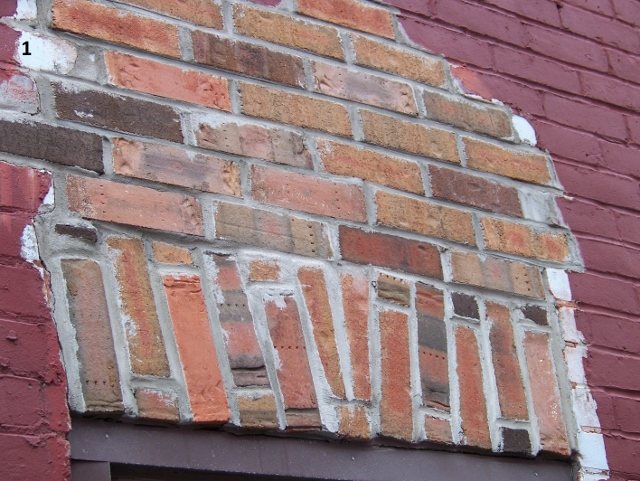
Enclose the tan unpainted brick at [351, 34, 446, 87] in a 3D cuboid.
[{"bbox_3d":[0.108,-0.279,2.720,0.199,0.056,0.092,10,-30,-35],"label":"tan unpainted brick"}]

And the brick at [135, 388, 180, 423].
[{"bbox_3d":[-0.234,0.231,2.099,0.062,0.041,0.094,10,-30,-34],"label":"brick"}]

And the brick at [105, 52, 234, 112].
[{"bbox_3d":[-0.239,-0.206,2.303,0.203,0.056,0.093,10,-28,-36],"label":"brick"}]

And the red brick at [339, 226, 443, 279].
[{"bbox_3d":[0.085,0.038,2.523,0.202,0.056,0.092,10,-30,-35],"label":"red brick"}]

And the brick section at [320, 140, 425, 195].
[{"bbox_3d":[0.055,-0.092,2.515,0.197,0.056,0.094,10,-30,-34],"label":"brick section"}]

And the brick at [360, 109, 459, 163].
[{"bbox_3d":[0.119,-0.146,2.598,0.198,0.056,0.094,10,-30,-34],"label":"brick"}]

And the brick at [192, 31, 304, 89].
[{"bbox_3d":[-0.132,-0.253,2.459,0.199,0.056,0.094,10,-30,-34],"label":"brick"}]

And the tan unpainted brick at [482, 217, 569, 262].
[{"bbox_3d":[0.308,0.019,2.645,0.195,0.055,0.093,10,-28,-36],"label":"tan unpainted brick"}]

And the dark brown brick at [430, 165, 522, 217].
[{"bbox_3d":[0.223,-0.061,2.615,0.196,0.056,0.093,10,-28,-36],"label":"dark brown brick"}]

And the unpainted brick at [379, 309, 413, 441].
[{"bbox_3d":[0.081,0.209,2.354,0.057,0.200,0.093,19,-33,-32],"label":"unpainted brick"}]

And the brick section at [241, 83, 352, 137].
[{"bbox_3d":[-0.061,-0.184,2.530,0.203,0.056,0.092,10,-30,-35],"label":"brick section"}]

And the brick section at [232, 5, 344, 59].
[{"bbox_3d":[-0.074,-0.314,2.592,0.204,0.056,0.092,10,-30,-35],"label":"brick section"}]

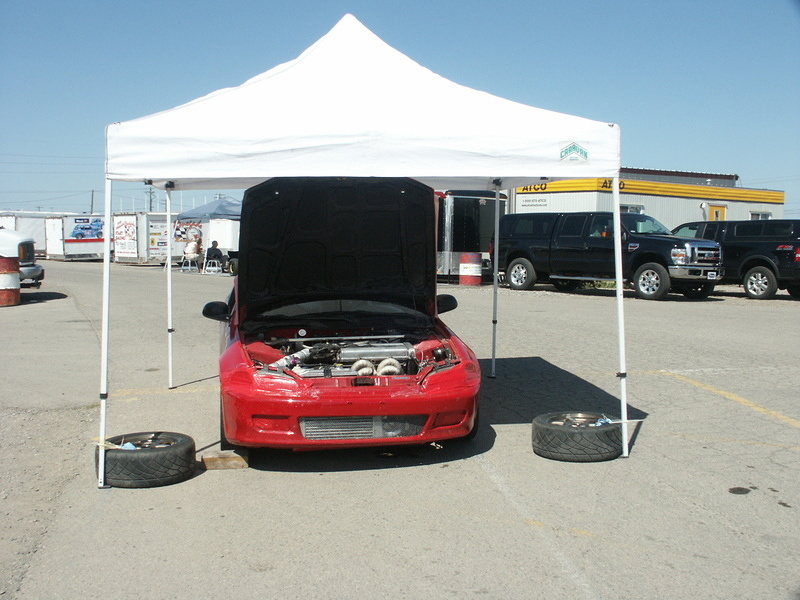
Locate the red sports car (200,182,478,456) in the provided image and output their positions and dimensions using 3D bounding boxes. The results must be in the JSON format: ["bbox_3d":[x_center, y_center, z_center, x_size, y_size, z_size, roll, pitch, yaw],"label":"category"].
[{"bbox_3d":[-0.517,-0.017,7.837,1.730,1.800,4.200,-1,4,-8],"label":"red sports car"}]

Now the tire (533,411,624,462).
[{"bbox_3d":[1.140,0.875,6.390,0.580,0.210,0.580,0,4,0],"label":"tire"}]

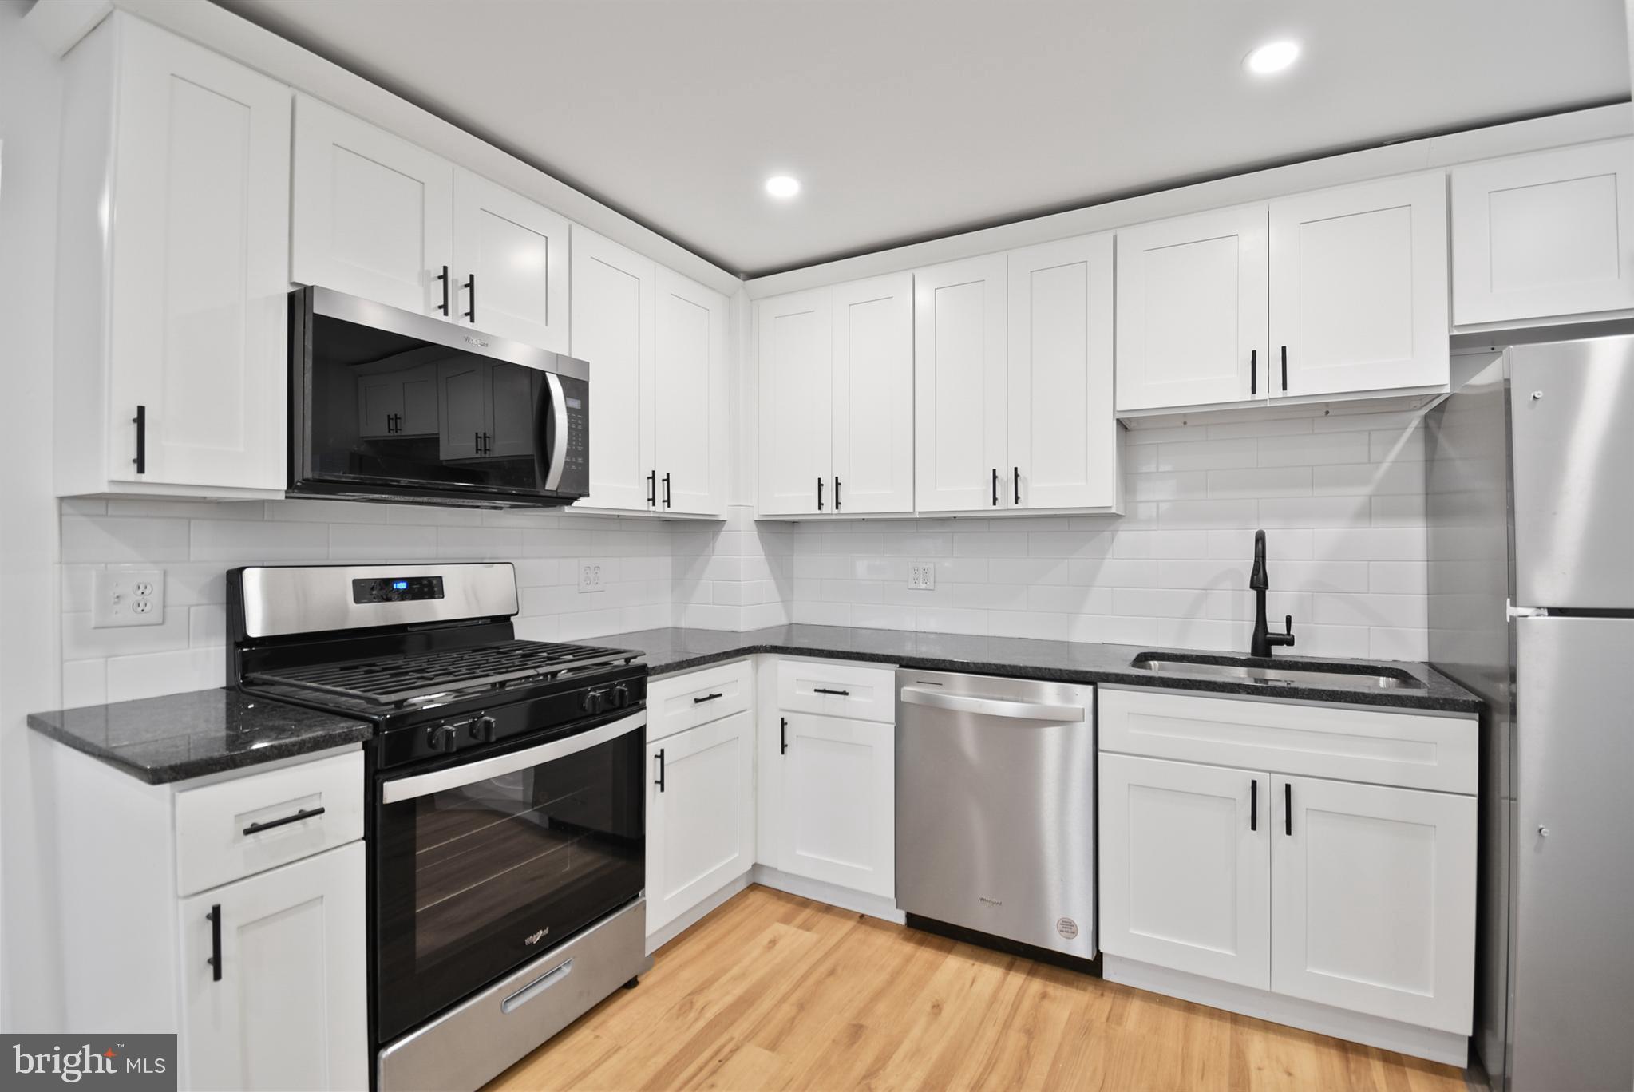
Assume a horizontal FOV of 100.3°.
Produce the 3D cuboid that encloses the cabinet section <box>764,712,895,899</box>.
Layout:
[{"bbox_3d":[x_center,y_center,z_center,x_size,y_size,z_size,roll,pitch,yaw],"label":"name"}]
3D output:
[{"bbox_3d":[0.177,0.882,2.644,0.500,0.577,0.610,0,1,26],"label":"cabinet section"}]

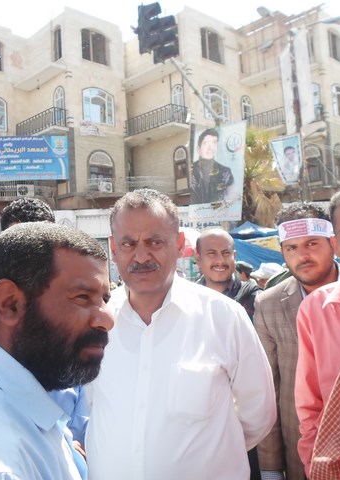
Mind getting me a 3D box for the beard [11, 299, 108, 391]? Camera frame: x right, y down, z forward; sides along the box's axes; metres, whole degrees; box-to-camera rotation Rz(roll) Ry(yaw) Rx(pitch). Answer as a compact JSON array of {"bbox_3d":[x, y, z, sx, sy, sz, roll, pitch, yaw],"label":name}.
[{"bbox_3d":[-0.160,0.155,0.700,0.122,0.132,0.145,-4,-5,12],"label":"beard"}]

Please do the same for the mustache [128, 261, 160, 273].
[{"bbox_3d":[-0.060,0.062,1.080,0.072,0.025,0.026,-3,-4,3],"label":"mustache"}]

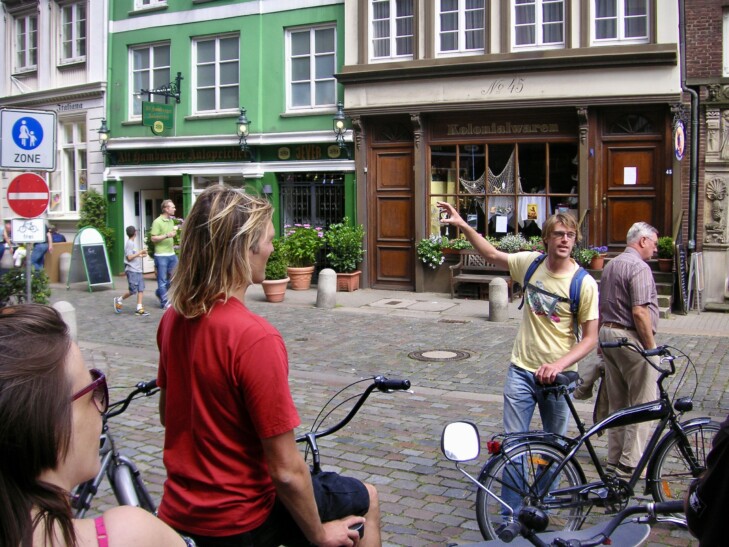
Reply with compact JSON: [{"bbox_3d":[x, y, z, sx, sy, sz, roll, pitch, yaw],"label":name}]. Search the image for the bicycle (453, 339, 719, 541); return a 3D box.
[{"bbox_3d":[1.375,0.957,4.254,1.800,1.080,0.600,-2,6,-19],"label":"bicycle"}]

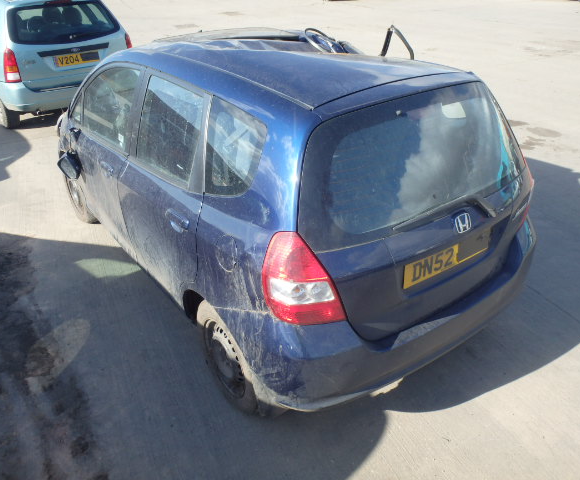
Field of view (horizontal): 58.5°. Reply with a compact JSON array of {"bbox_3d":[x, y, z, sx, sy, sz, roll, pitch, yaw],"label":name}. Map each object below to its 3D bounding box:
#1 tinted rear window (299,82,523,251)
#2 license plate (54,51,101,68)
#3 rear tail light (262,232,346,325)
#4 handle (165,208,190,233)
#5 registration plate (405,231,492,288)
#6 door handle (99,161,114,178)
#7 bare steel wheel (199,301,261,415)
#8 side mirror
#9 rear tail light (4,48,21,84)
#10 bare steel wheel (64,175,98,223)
[{"bbox_3d":[0.548,-0.338,2.052,1.260,0.470,0.110,-20,12,-30],"label":"tinted rear window"},{"bbox_3d":[-2.527,-2.159,6.181,0.520,0.111,0.015,-23,27,-34],"label":"license plate"},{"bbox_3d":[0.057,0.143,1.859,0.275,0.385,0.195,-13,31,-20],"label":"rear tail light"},{"bbox_3d":[-0.487,-0.080,2.261,0.045,0.065,0.200,-20,34,-30],"label":"handle"},{"bbox_3d":[0.654,0.069,2.122,0.520,0.111,0.015,-20,32,-30],"label":"registration plate"},{"bbox_3d":[-1.055,-0.411,2.997,0.045,0.065,0.200,-20,34,-30],"label":"door handle"},{"bbox_3d":[-0.245,0.531,2.427,0.180,0.575,0.575,-20,34,-30],"label":"bare steel wheel"},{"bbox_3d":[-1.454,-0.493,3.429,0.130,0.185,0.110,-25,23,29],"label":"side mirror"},{"bbox_3d":[-3.169,-1.970,5.846,0.155,0.375,0.165,-23,36,-34],"label":"rear tail light"},{"bbox_3d":[-1.660,-0.409,4.192,0.180,0.575,0.575,-20,34,-30],"label":"bare steel wheel"}]

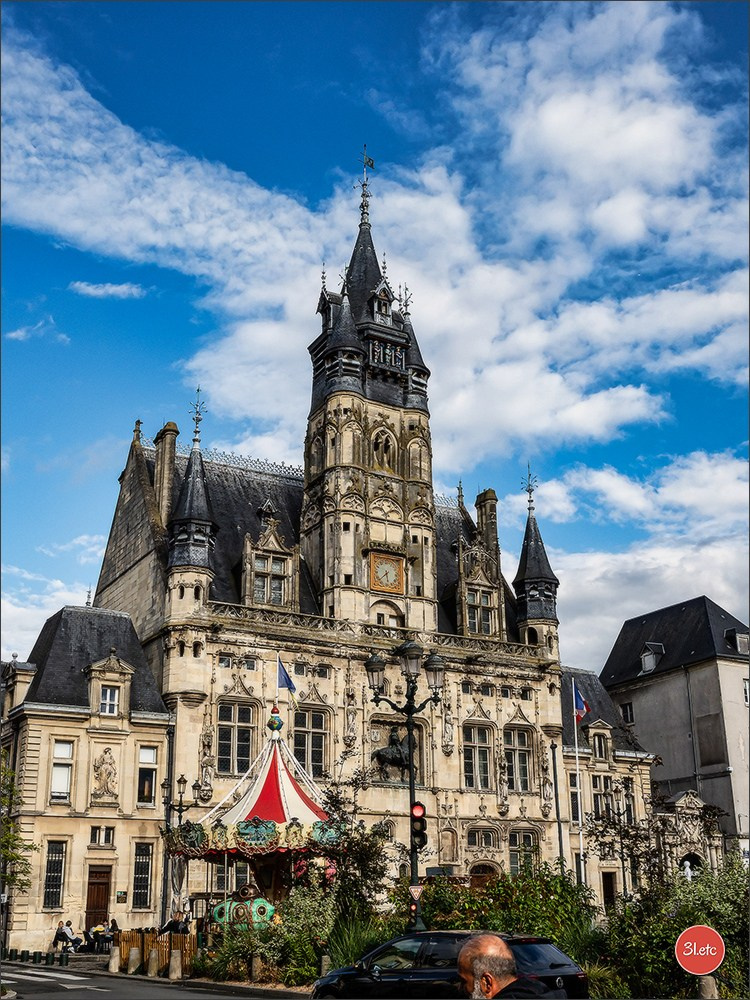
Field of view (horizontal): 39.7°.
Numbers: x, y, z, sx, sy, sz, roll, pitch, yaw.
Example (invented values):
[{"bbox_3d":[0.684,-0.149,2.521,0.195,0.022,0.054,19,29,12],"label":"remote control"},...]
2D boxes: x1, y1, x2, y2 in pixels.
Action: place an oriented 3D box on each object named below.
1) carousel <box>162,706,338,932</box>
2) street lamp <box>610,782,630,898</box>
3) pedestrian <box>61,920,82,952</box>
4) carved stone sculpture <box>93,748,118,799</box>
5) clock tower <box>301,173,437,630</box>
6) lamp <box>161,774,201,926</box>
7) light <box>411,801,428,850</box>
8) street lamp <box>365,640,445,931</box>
[{"bbox_3d":[-3.323,11.039,34.829,7.400,8.164,7.400,-1,-19,0],"label":"carousel"},{"bbox_3d":[11.312,16.417,47.598,1.600,6.747,0.500,9,-21,-27],"label":"street lamp"},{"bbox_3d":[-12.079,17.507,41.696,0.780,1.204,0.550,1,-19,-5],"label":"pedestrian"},{"bbox_3d":[-11.905,12.037,45.941,1.000,2.232,0.400,10,-22,-28],"label":"carved stone sculpture"},{"bbox_3d":[-0.345,-7.992,63.829,6.200,32.736,6.000,10,-22,-28],"label":"clock tower"},{"bbox_3d":[-7.456,13.558,39.262,1.500,6.200,0.500,10,-22,-28],"label":"lamp"},{"bbox_3d":[0.800,5.853,18.700,0.270,0.833,0.300,10,-22,-28],"label":"light"},{"bbox_3d":[0.819,6.783,23.201,1.850,7.376,0.550,-1,-19,0],"label":"street lamp"}]

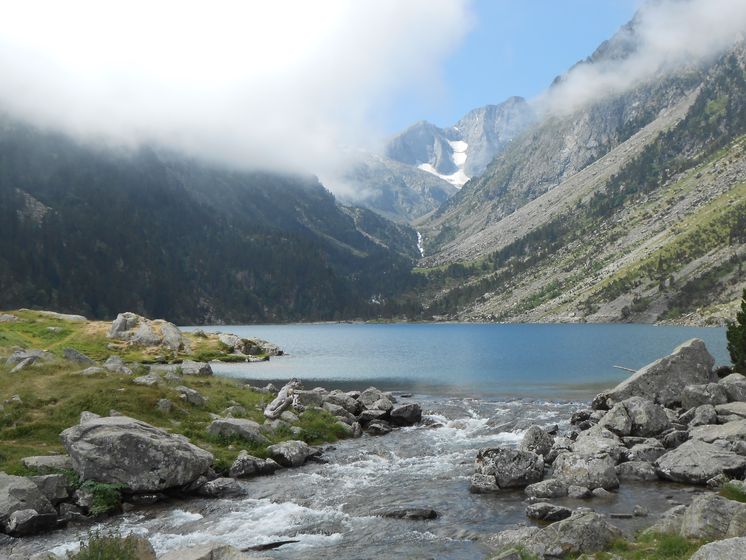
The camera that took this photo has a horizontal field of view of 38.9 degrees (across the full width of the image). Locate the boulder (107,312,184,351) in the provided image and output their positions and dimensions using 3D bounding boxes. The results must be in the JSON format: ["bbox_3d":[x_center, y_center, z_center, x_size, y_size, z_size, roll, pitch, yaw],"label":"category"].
[{"bbox_3d":[-11.415,2.584,53.000,3.750,1.850,2.800,0,-2,0],"label":"boulder"}]

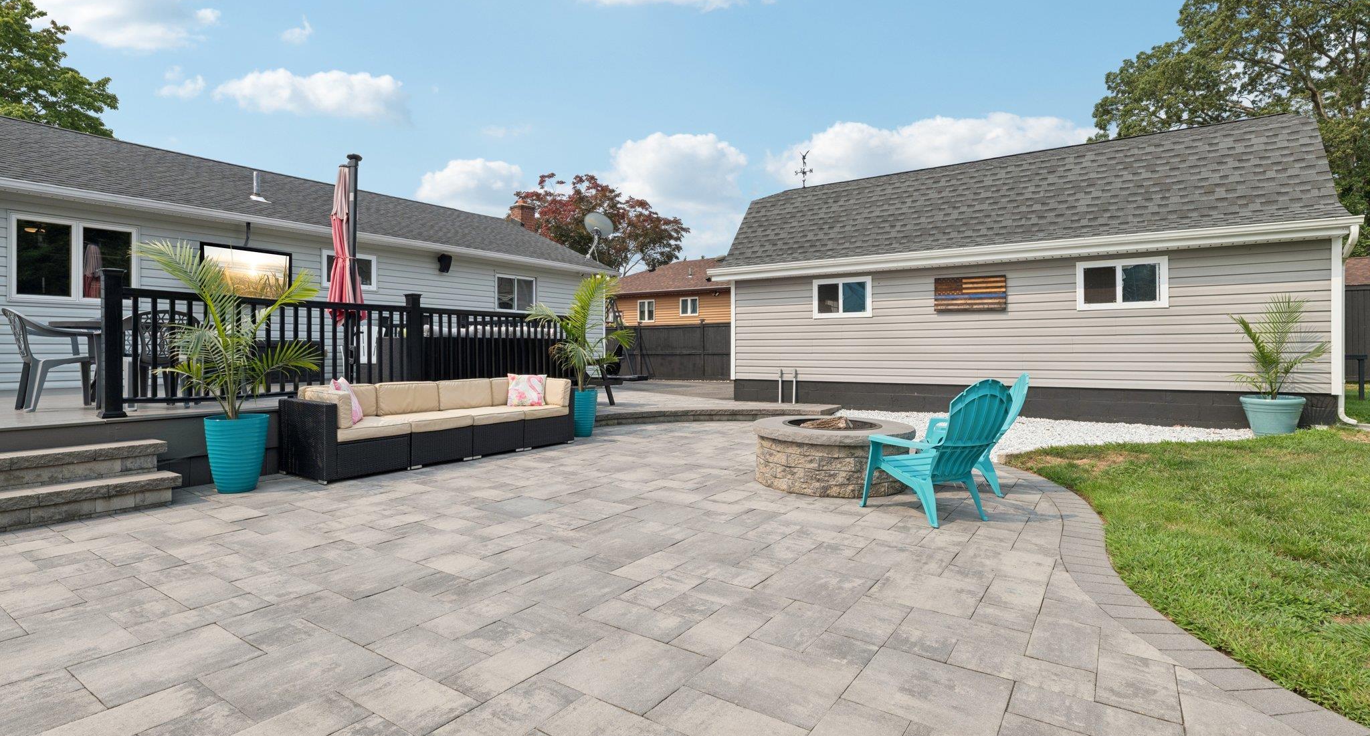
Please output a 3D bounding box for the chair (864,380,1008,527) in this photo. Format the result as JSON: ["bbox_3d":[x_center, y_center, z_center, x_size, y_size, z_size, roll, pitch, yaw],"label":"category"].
[{"bbox_3d":[1.670,0.518,4.270,0.730,0.920,0.840,-1,1,-24],"label":"chair"}]

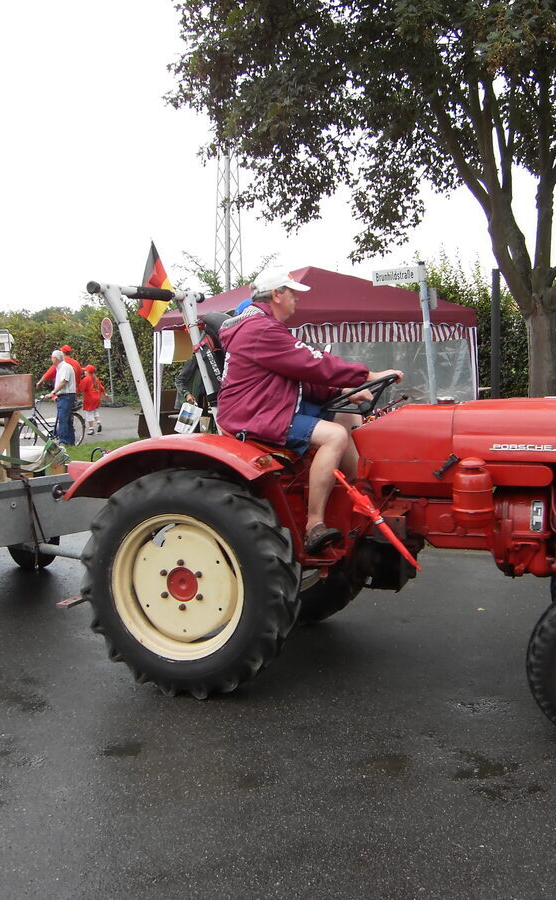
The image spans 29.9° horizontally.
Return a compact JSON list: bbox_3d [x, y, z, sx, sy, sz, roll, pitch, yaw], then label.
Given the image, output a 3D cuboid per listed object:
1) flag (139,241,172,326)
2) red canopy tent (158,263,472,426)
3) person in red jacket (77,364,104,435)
[{"bbox_3d":[-0.670,-0.911,5.692,0.200,0.470,0.100,2,5,20],"label":"flag"},{"bbox_3d":[0.428,-1.001,13.519,3.000,2.710,3.000,-3,6,-33],"label":"red canopy tent"},{"bbox_3d":[-3.855,-1.003,21.191,0.500,1.430,0.420,-5,7,-44],"label":"person in red jacket"}]

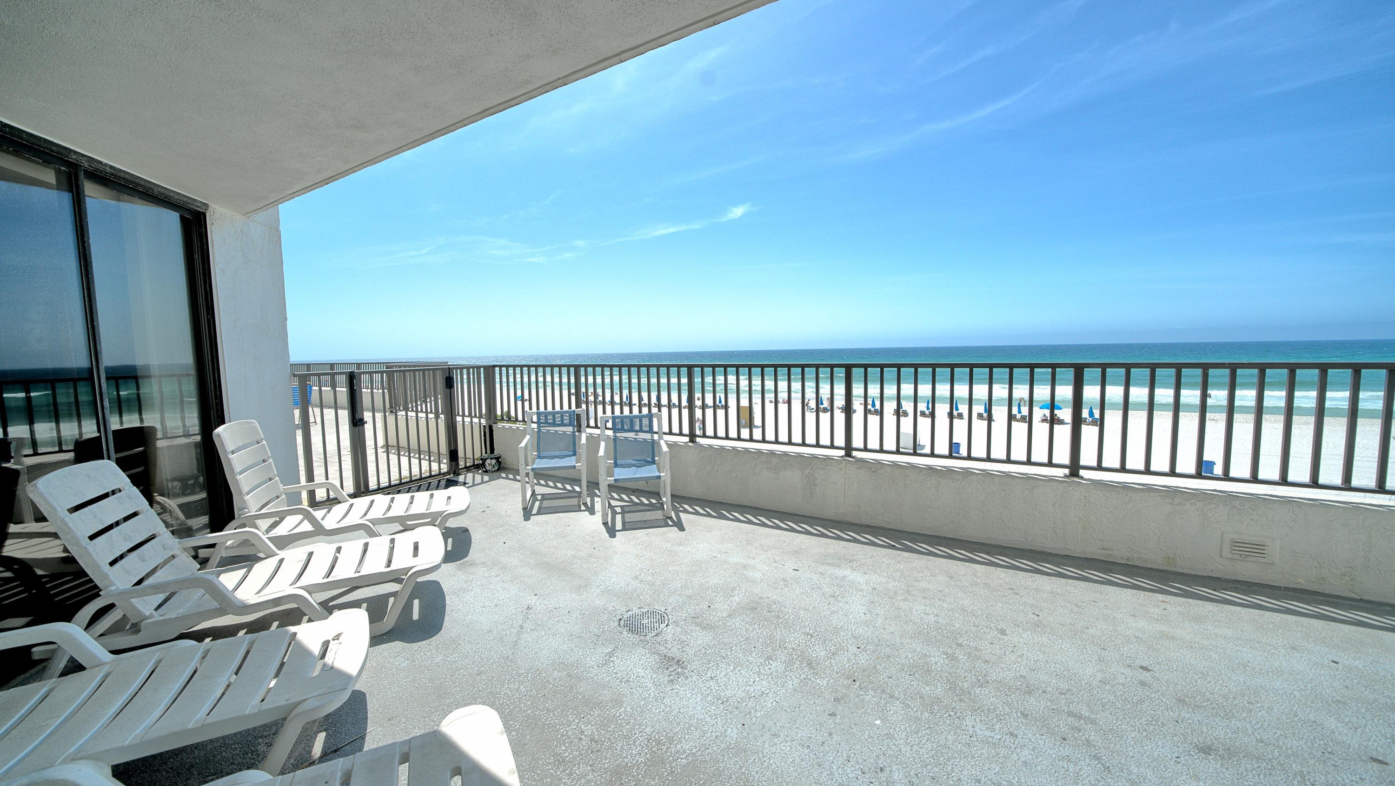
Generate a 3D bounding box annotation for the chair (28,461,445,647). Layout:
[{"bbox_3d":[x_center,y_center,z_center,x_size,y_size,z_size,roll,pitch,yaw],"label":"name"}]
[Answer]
[{"bbox_3d":[-2.208,0.777,2.467,1.526,0.972,0.708,-4,6,-31],"label":"chair"}]

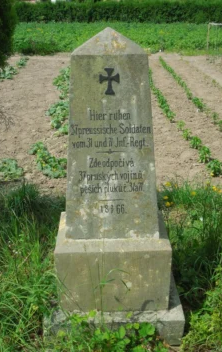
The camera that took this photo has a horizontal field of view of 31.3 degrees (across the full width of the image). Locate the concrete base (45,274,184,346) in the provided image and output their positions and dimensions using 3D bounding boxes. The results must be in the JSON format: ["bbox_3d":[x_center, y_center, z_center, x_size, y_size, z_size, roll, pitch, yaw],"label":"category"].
[{"bbox_3d":[0.014,0.644,2.082,0.647,0.158,0.482,-1,25,-1],"label":"concrete base"}]

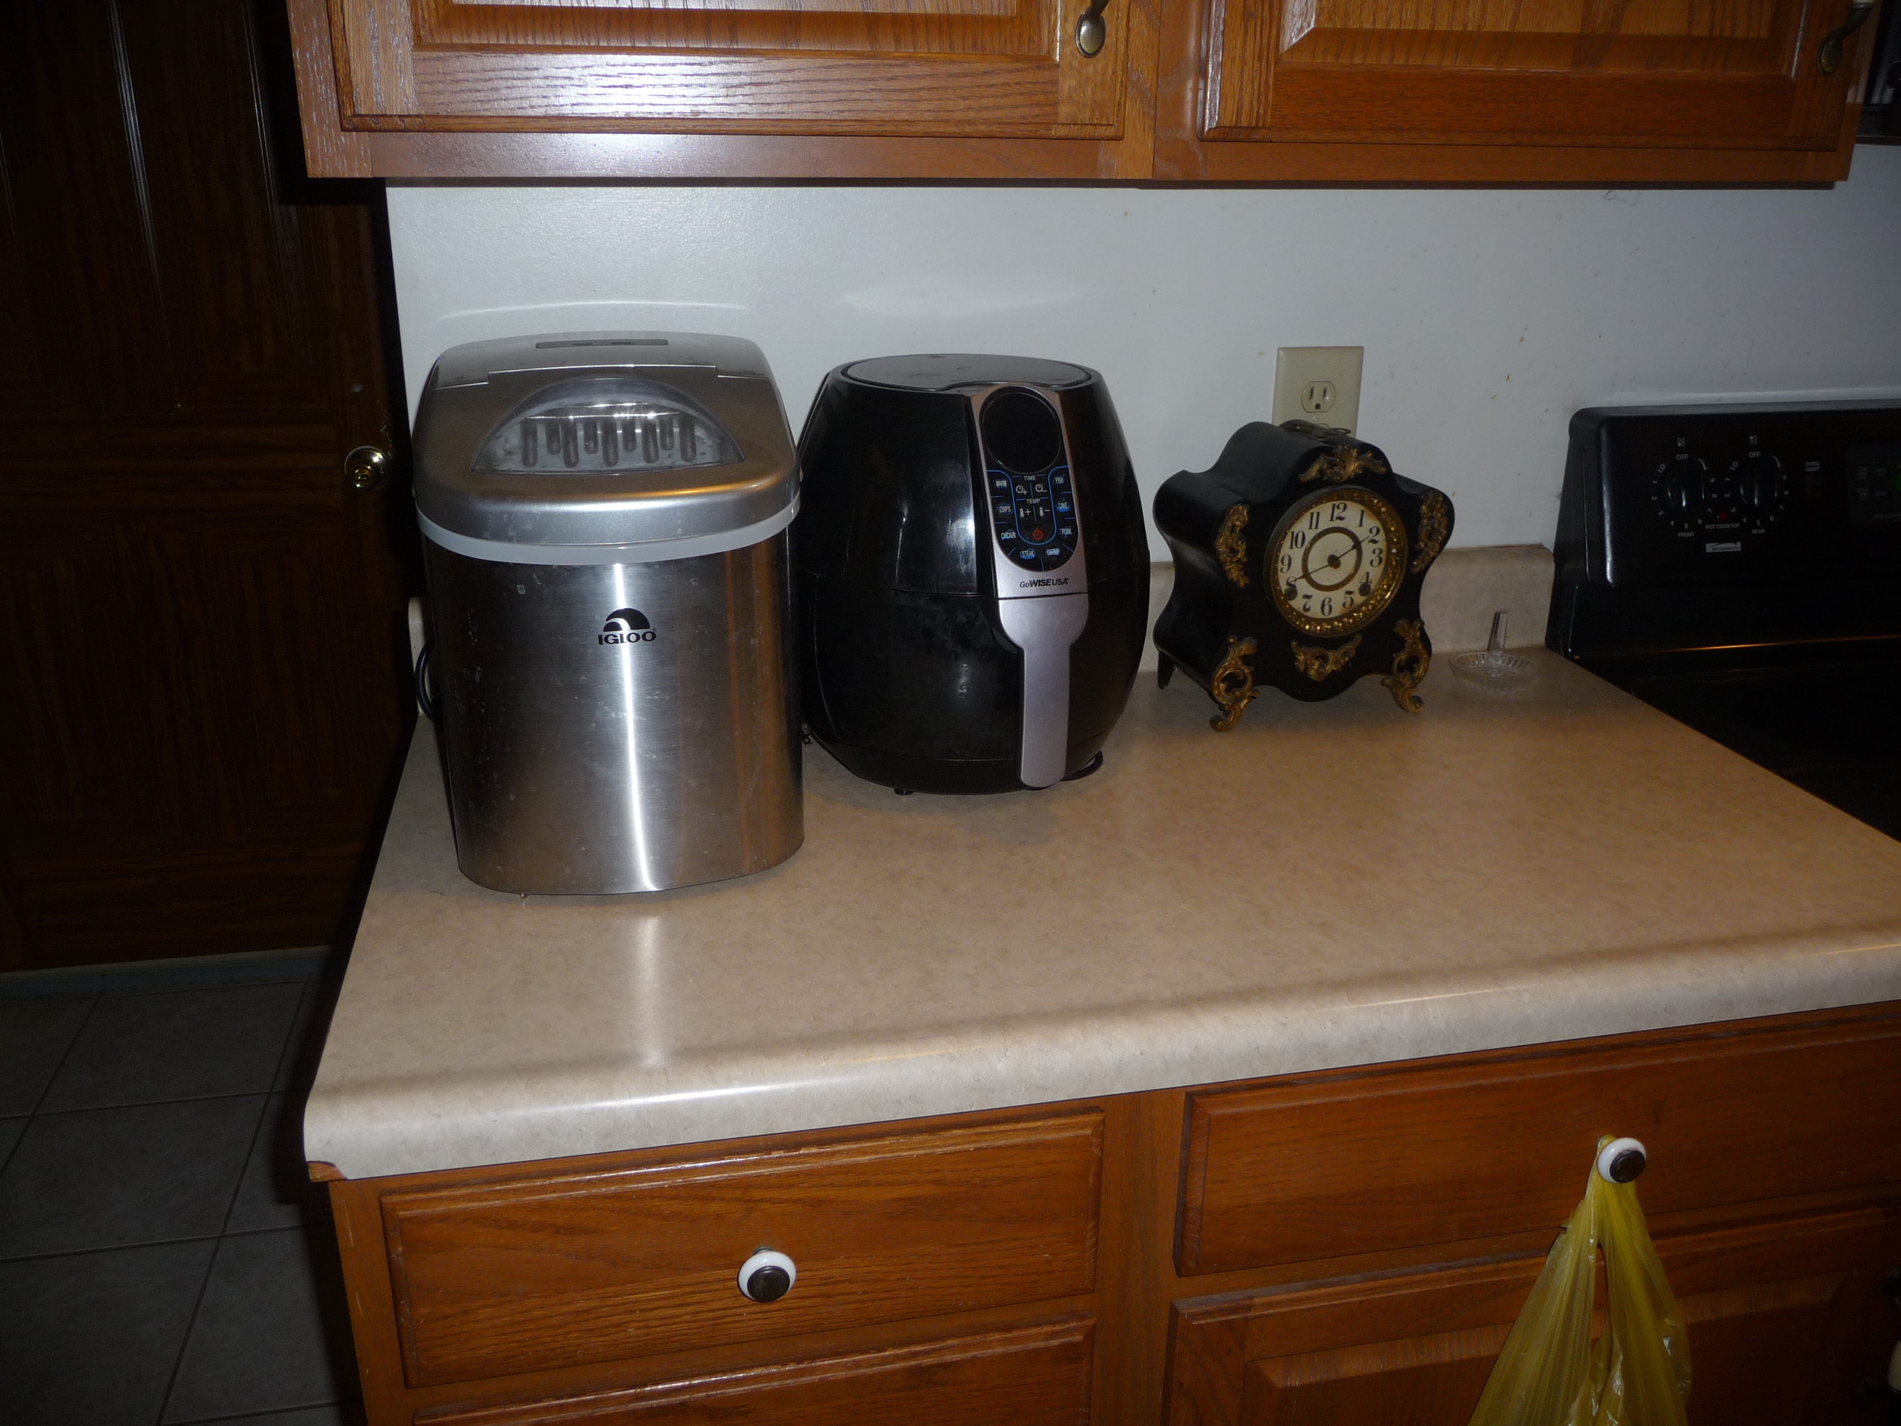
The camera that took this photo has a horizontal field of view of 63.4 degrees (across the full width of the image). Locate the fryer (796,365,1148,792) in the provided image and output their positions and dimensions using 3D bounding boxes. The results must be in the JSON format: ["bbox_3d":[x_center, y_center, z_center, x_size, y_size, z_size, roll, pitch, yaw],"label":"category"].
[{"bbox_3d":[0.016,-0.111,1.227,0.297,0.312,0.345,-6,22,-17],"label":"fryer"}]

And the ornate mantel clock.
[{"bbox_3d":[0.316,-0.136,1.383,0.234,0.256,0.138,-5,21,-16],"label":"ornate mantel clock"}]

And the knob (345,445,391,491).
[{"bbox_3d":[-0.918,-0.378,2.412,0.067,0.067,0.062,-4,21,-12],"label":"knob"}]

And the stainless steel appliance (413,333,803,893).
[{"bbox_3d":[-0.245,-0.091,1.136,0.250,0.333,0.358,-5,21,-14],"label":"stainless steel appliance"}]

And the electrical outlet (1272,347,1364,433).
[{"bbox_3d":[0.345,-0.278,1.452,0.086,0.130,0.008,-4,21,-12],"label":"electrical outlet"}]

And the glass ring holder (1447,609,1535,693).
[{"bbox_3d":[0.520,-0.064,1.468,0.080,0.067,0.080,-4,21,-12],"label":"glass ring holder"}]

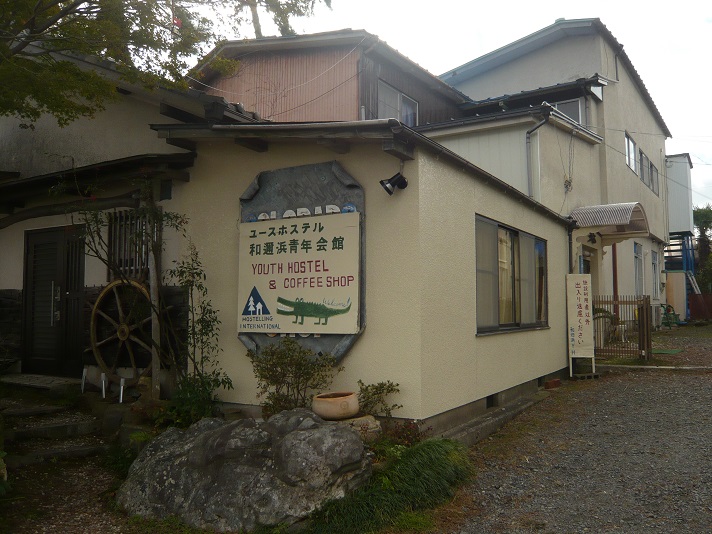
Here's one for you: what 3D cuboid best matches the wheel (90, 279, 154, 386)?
[{"bbox_3d":[-2.852,0.802,7.050,1.270,1.310,0.170,-2,-5,30],"label":"wheel"}]

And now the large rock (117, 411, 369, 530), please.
[{"bbox_3d":[-0.817,1.440,4.200,1.700,0.660,1.150,-1,-4,8],"label":"large rock"}]

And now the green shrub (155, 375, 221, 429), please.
[{"bbox_3d":[-1.741,1.390,5.950,0.680,0.570,0.560,-2,-5,28],"label":"green shrub"}]

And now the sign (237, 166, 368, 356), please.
[{"bbox_3d":[-0.624,-0.047,5.947,1.540,2.000,0.140,-2,-5,28],"label":"sign"}]

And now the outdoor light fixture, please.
[{"bbox_3d":[0.351,-0.761,5.250,0.240,0.180,0.170,-34,-19,24],"label":"outdoor light fixture"}]

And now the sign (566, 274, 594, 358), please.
[{"bbox_3d":[4.249,0.946,10.900,0.460,1.620,0.090,0,-4,-3],"label":"sign"}]

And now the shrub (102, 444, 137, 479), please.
[{"bbox_3d":[-1.889,1.554,4.600,0.280,0.280,0.270,-2,-5,28],"label":"shrub"}]

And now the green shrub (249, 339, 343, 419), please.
[{"bbox_3d":[-0.567,1.064,5.400,0.880,0.800,0.640,-2,-5,28],"label":"green shrub"}]

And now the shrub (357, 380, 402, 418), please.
[{"bbox_3d":[0.212,1.205,5.200,0.410,0.370,0.360,-2,-5,28],"label":"shrub"}]

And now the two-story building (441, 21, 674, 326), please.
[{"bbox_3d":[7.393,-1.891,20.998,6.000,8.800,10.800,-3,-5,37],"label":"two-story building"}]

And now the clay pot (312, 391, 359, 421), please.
[{"bbox_3d":[-0.178,1.211,5.000,0.410,0.220,0.410,0,-4,0],"label":"clay pot"}]

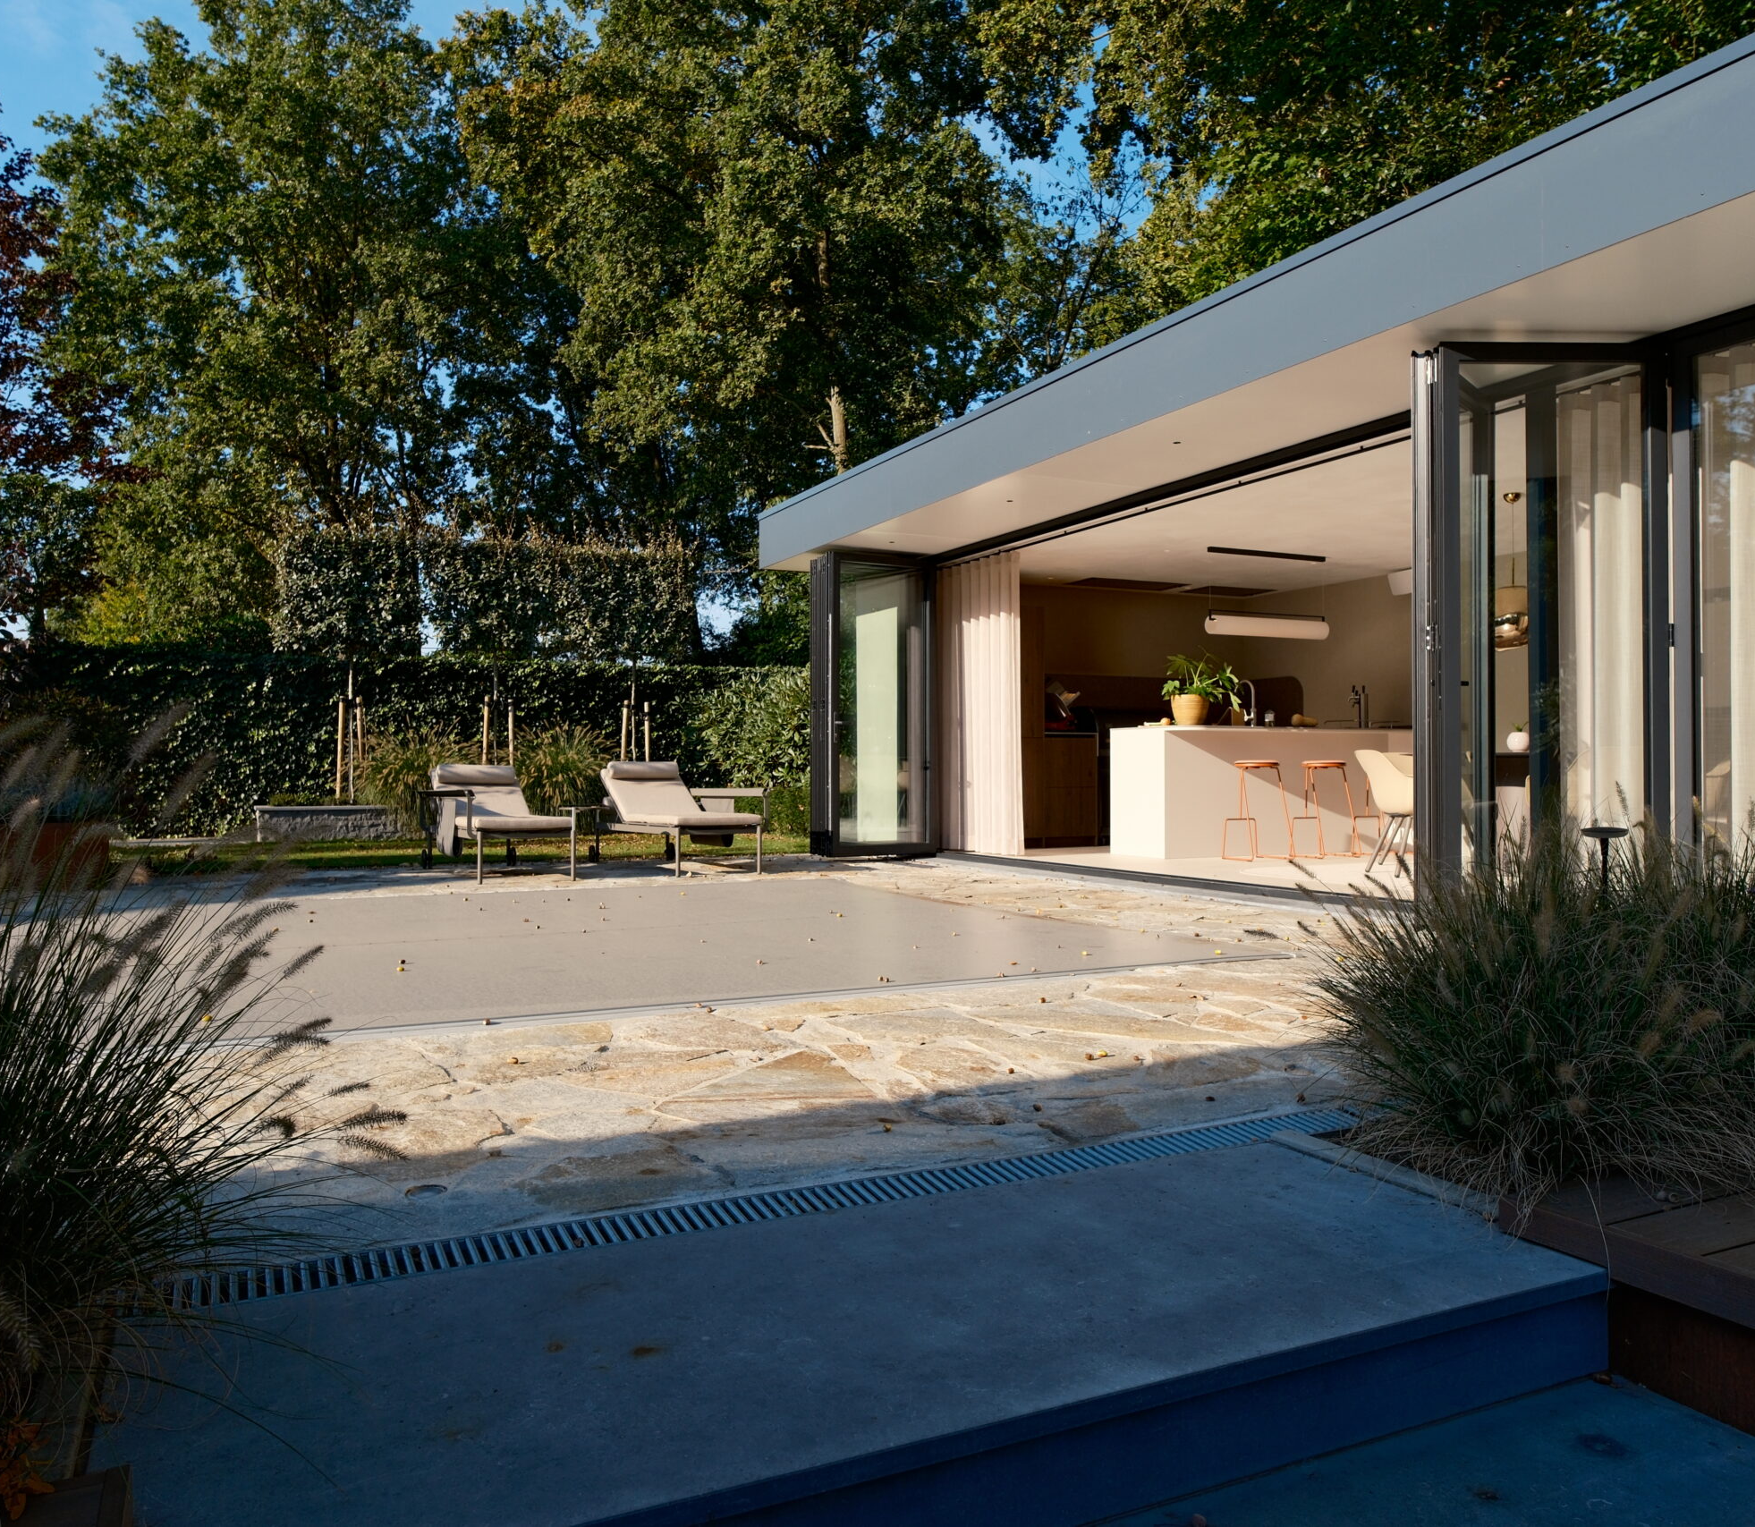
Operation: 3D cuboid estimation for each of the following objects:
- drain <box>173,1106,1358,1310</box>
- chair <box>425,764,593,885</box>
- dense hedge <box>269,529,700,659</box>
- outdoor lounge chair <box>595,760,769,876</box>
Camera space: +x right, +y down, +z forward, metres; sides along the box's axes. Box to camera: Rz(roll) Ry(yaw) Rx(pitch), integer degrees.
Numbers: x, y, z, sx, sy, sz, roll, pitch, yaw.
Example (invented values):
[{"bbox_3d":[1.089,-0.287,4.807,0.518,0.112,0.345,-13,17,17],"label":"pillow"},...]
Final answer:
[{"bbox_3d":[-0.003,0.770,2.338,2.278,0.050,0.135,0,0,-26],"label":"drain"},{"bbox_3d":[-2.675,0.389,9.336,0.731,0.774,1.952,0,0,-29],"label":"chair"},{"bbox_3d":[-4.346,-1.883,15.204,4.646,1.380,0.550,0,0,-19],"label":"dense hedge"},{"bbox_3d":[-1.502,0.383,9.910,0.717,0.788,1.952,0,0,-29],"label":"outdoor lounge chair"}]

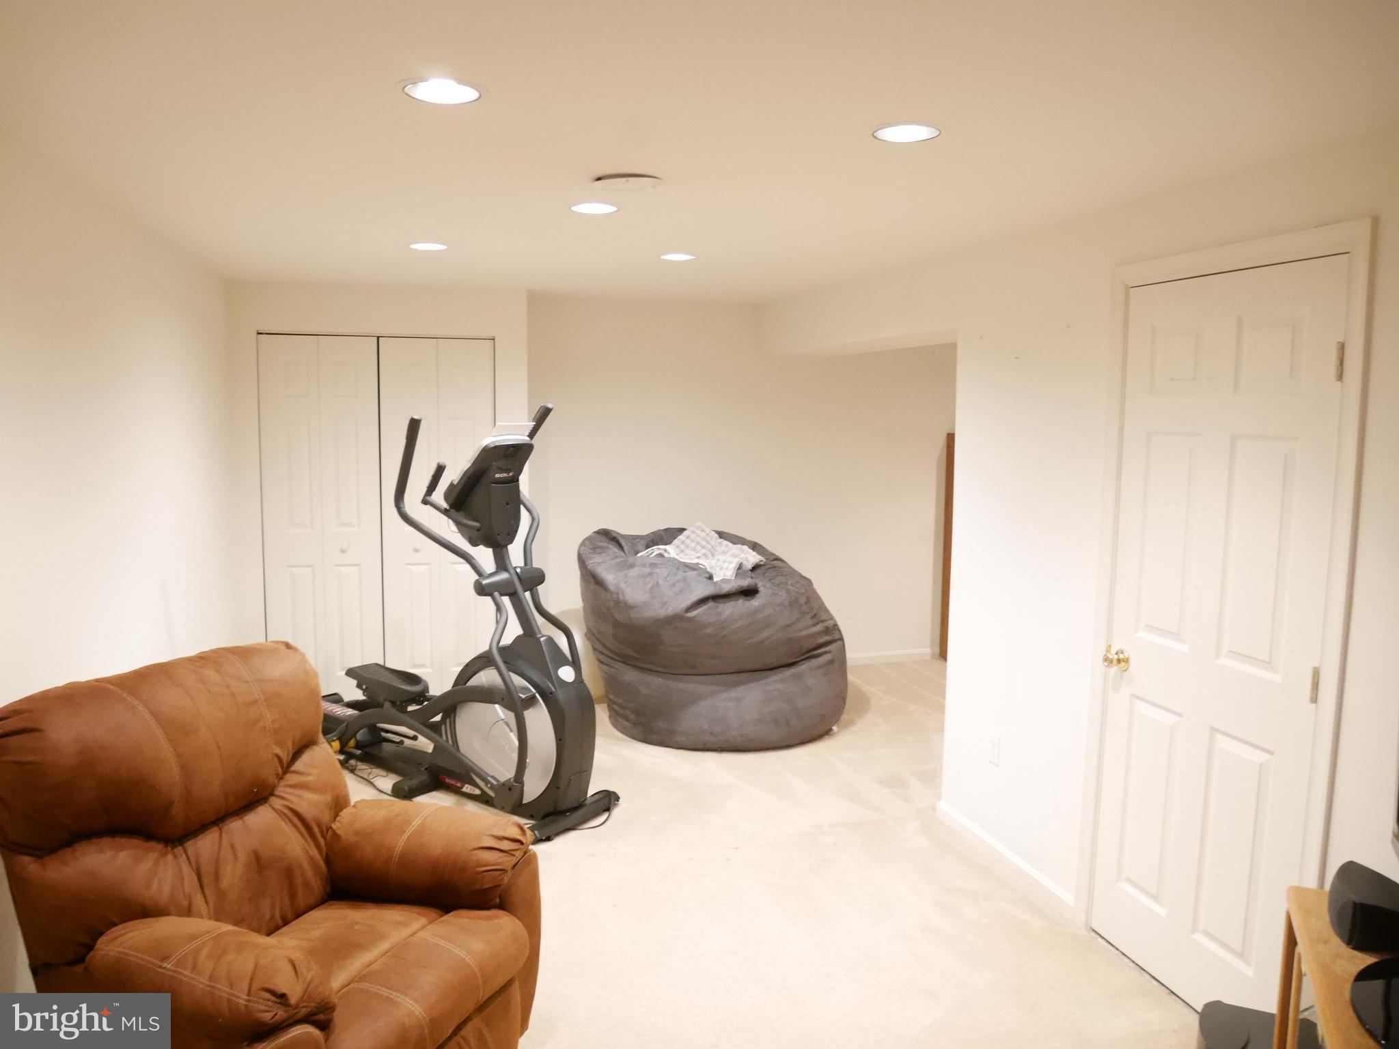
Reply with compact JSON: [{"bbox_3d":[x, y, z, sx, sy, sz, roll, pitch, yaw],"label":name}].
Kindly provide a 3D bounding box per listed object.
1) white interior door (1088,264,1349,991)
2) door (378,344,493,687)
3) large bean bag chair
[{"bbox_3d":[1.401,0.342,2.690,0.040,2.030,0.715,-2,7,-16],"label":"white interior door"},{"bbox_3d":[-1.399,0.018,5.251,0.598,2.010,0.035,-2,7,-16],"label":"door"},{"bbox_3d":[0.093,0.541,5.334,1.420,1.000,1.300,0,7,0],"label":"large bean bag chair"}]

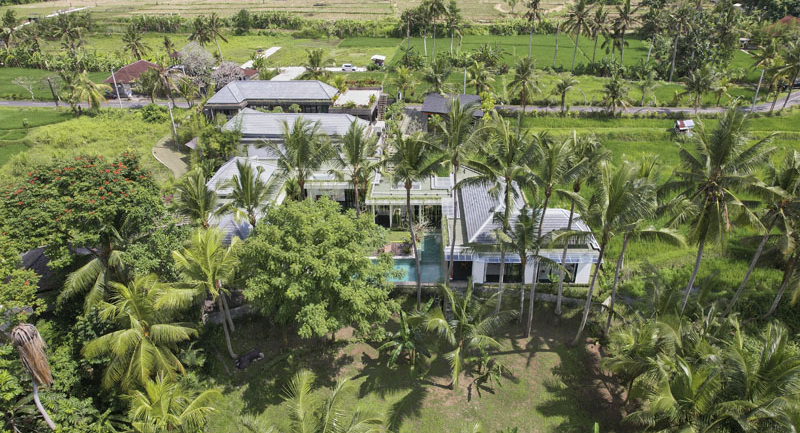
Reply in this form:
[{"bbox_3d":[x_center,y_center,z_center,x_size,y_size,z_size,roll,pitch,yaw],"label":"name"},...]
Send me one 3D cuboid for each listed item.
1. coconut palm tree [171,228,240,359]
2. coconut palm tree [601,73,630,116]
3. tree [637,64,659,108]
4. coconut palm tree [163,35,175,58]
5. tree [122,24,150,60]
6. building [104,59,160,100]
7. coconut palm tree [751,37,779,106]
[{"bbox_3d":[-13.407,6.012,36.466,5.400,11.800,5.400,-1,29,0],"label":"coconut palm tree"},{"bbox_3d":[41.110,-23.220,92.750,5.800,8.300,5.800,0,29,0],"label":"coconut palm tree"},{"bbox_3d":[47.910,-25.170,94.620,4.390,8.290,4.390,0,29,0],"label":"tree"},{"bbox_3d":[-66.810,-48.030,139.280,4.200,7.500,4.200,0,29,0],"label":"coconut palm tree"},{"bbox_3d":[-70.630,-45.480,131.910,7.790,11.860,7.790,0,27,0],"label":"tree"},{"bbox_3d":[-55.980,-29.150,103.850,11.800,6.300,9.000,0,29,0],"label":"building"},{"bbox_3d":[63.321,-24.631,85.335,5.300,12.100,5.300,-1,29,0],"label":"coconut palm tree"}]

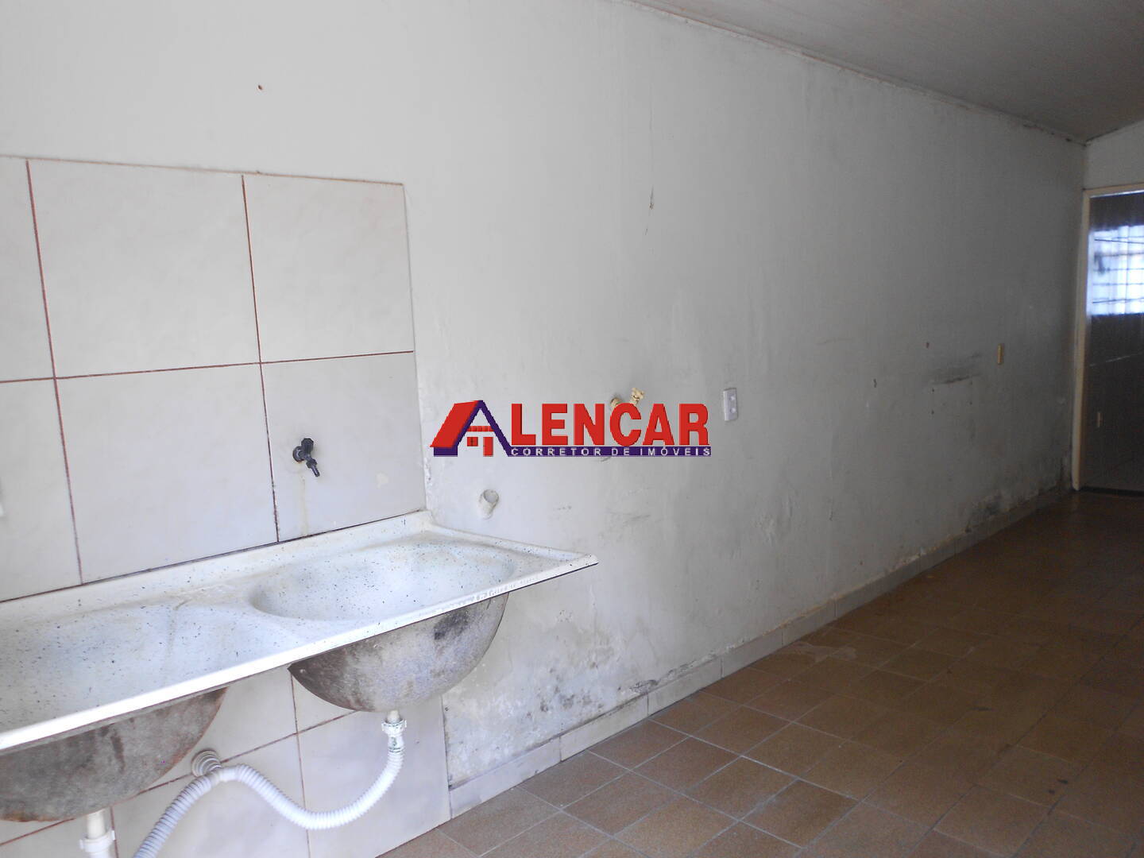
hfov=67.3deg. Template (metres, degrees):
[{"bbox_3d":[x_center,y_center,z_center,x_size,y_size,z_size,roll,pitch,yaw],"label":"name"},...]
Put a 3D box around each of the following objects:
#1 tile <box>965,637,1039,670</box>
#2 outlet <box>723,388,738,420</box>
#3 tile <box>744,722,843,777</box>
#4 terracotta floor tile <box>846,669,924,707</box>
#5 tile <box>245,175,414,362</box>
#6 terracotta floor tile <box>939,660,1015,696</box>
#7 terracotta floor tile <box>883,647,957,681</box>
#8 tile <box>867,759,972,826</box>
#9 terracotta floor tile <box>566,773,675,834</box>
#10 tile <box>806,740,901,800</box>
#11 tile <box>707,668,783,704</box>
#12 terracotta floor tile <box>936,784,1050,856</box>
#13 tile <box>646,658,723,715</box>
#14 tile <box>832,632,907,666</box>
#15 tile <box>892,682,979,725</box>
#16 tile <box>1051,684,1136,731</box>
[{"bbox_3d":[1.760,0.919,3.507,0.297,0.010,0.203,-10,9,-42],"label":"tile"},{"bbox_3d":[0.623,-0.095,3.361,0.076,0.118,0.012,-9,9,-43],"label":"outlet"},{"bbox_3d":[0.733,1.052,2.819,0.296,0.010,0.203,-9,9,-43],"label":"tile"},{"bbox_3d":[1.172,0.980,3.228,0.296,0.010,0.203,-9,9,-43],"label":"terracotta floor tile"},{"bbox_3d":[-0.604,-0.404,2.188,0.434,0.436,0.010,-10,10,-43],"label":"tile"},{"bbox_3d":[1.525,0.945,3.259,0.294,0.009,0.200,-10,9,-42],"label":"terracotta floor tile"},{"bbox_3d":[1.377,0.931,3.393,0.294,0.010,0.201,-9,9,-43],"label":"terracotta floor tile"},{"bbox_3d":[1.012,1.065,2.501,0.294,0.009,0.200,-10,9,-42],"label":"tile"},{"bbox_3d":[0.149,1.123,2.579,0.297,0.010,0.203,-10,9,-42],"label":"terracotta floor tile"},{"bbox_3d":[0.866,1.048,2.636,0.294,0.010,0.201,-9,9,-43],"label":"tile"},{"bbox_3d":[0.661,0.986,3.289,0.294,0.010,0.201,-9,9,-43],"label":"tile"},{"bbox_3d":[1.161,1.080,2.365,0.296,0.010,0.203,-9,9,-43],"label":"terracotta floor tile"},{"bbox_3d":[0.427,0.960,3.230,0.431,0.083,0.010,-9,9,-43],"label":"tile"},{"bbox_3d":[1.253,0.934,3.613,0.297,0.010,0.203,-10,9,-42],"label":"tile"},{"bbox_3d":[1.301,0.976,3.041,0.294,0.010,0.201,-9,9,-43],"label":"tile"},{"bbox_3d":[1.829,0.976,3.005,0.297,0.010,0.203,-10,9,-42],"label":"tile"}]

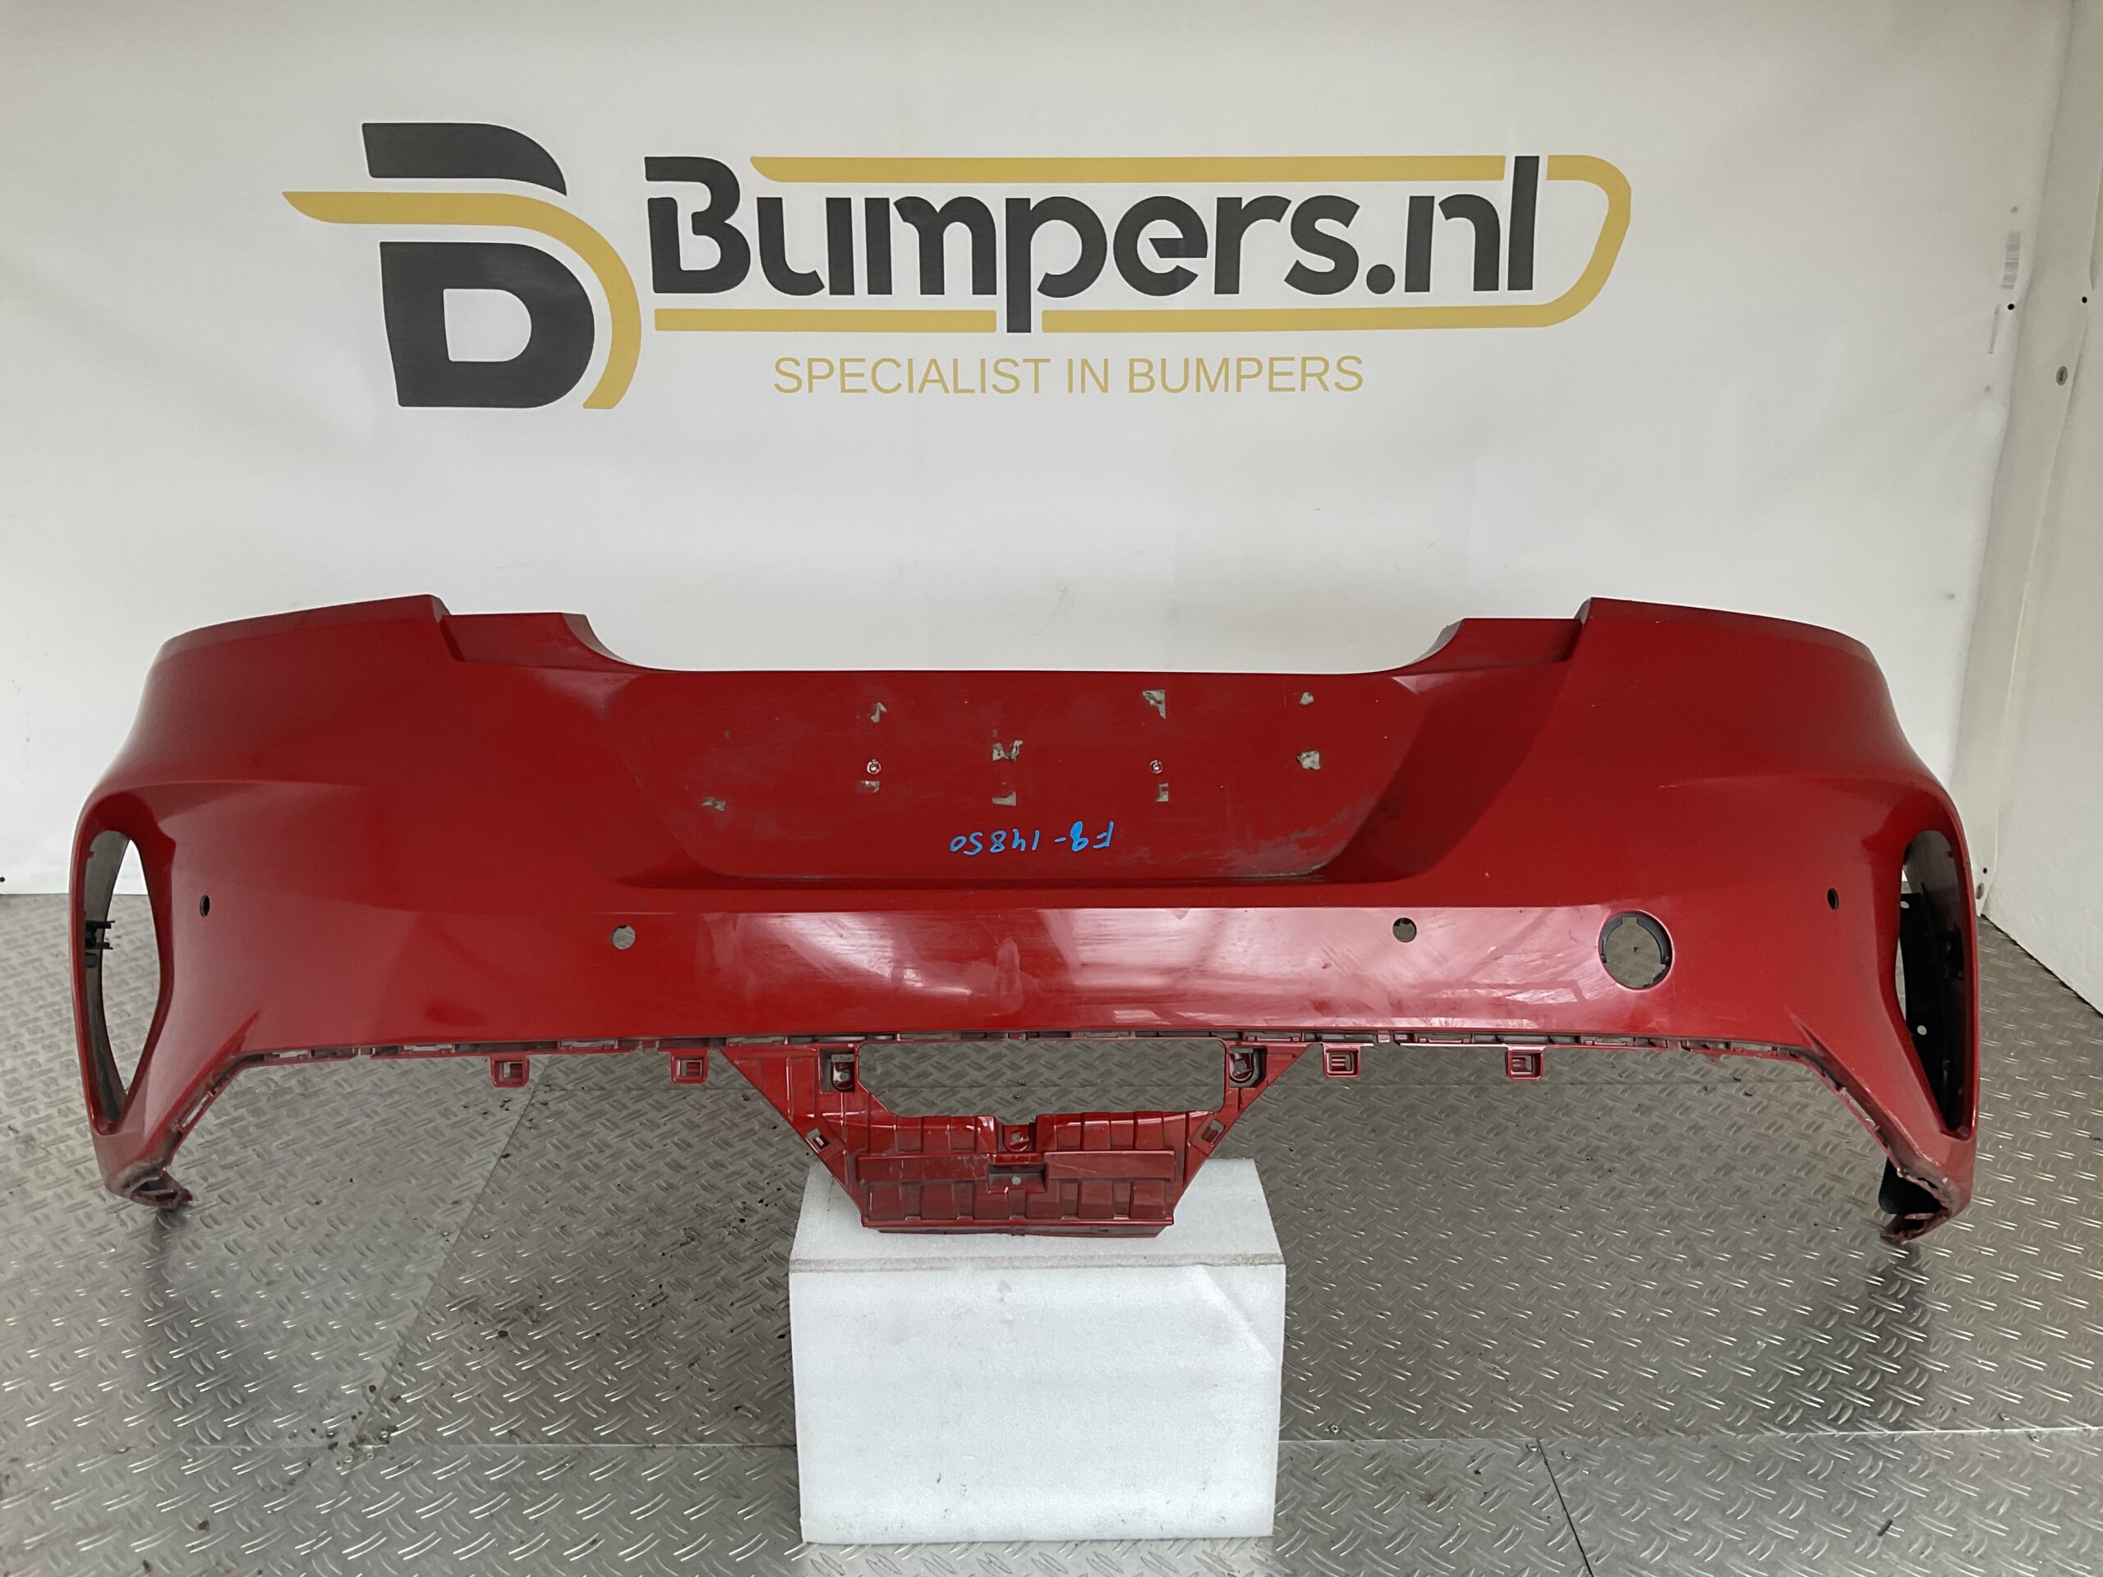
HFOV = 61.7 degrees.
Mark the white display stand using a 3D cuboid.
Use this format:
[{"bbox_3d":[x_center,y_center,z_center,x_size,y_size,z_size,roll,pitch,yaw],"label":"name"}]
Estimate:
[{"bbox_3d":[-0.012,0.482,1.529,0.395,0.264,0.170,0,18,0],"label":"white display stand"}]

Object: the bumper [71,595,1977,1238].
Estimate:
[{"bbox_3d":[-0.025,0.105,1.546,1.790,0.610,0.520,0,18,0],"label":"bumper"}]

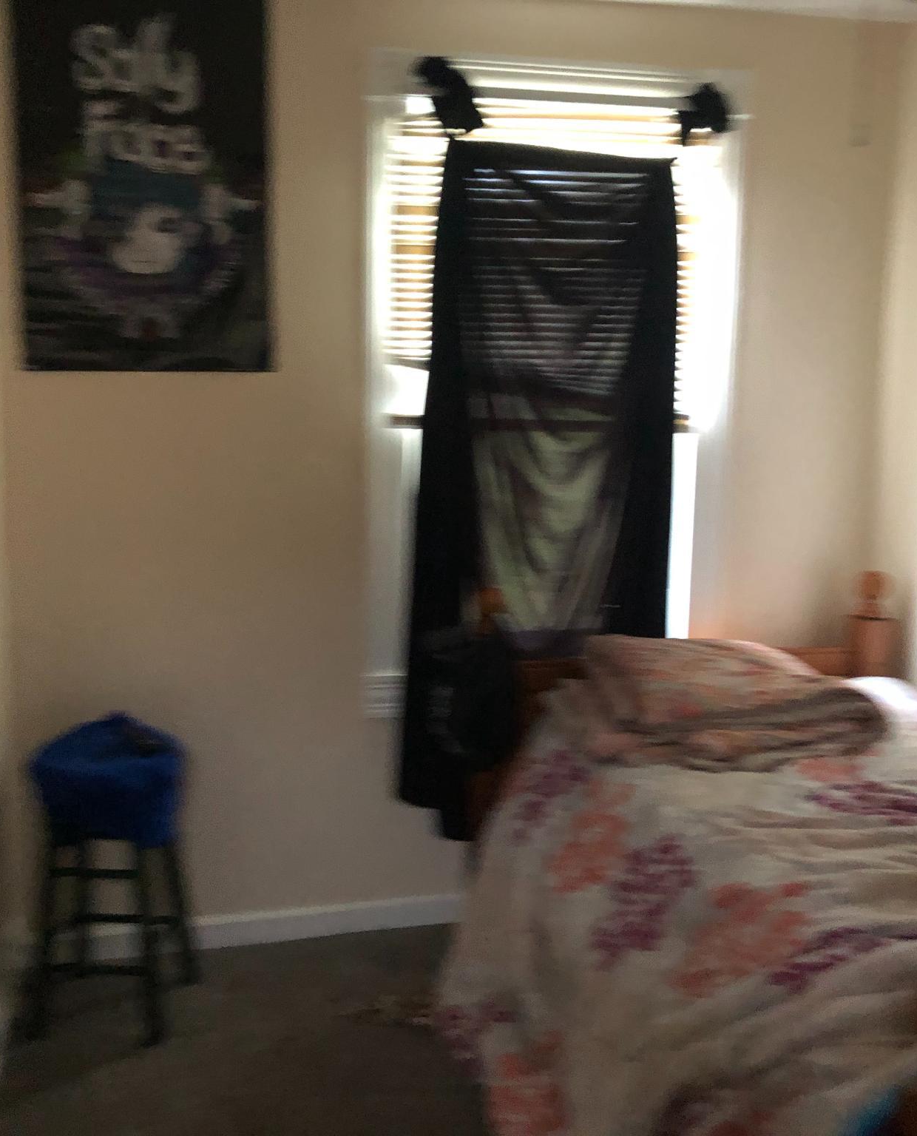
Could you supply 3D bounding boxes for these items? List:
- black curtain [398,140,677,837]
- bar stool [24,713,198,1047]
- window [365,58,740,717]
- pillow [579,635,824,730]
[{"bbox_3d":[0.197,-0.180,3.203,0.723,1.770,0.120,-2,9,-14],"label":"black curtain"},{"bbox_3d":[-0.814,0.725,2.906,0.330,0.660,0.330,2,9,11],"label":"bar stool"},{"bbox_3d":[0.253,-0.457,3.256,1.000,1.620,0.100,-2,9,-14],"label":"window"},{"bbox_3d":[0.598,0.271,3.058,0.560,0.180,0.390,-2,9,-14],"label":"pillow"}]

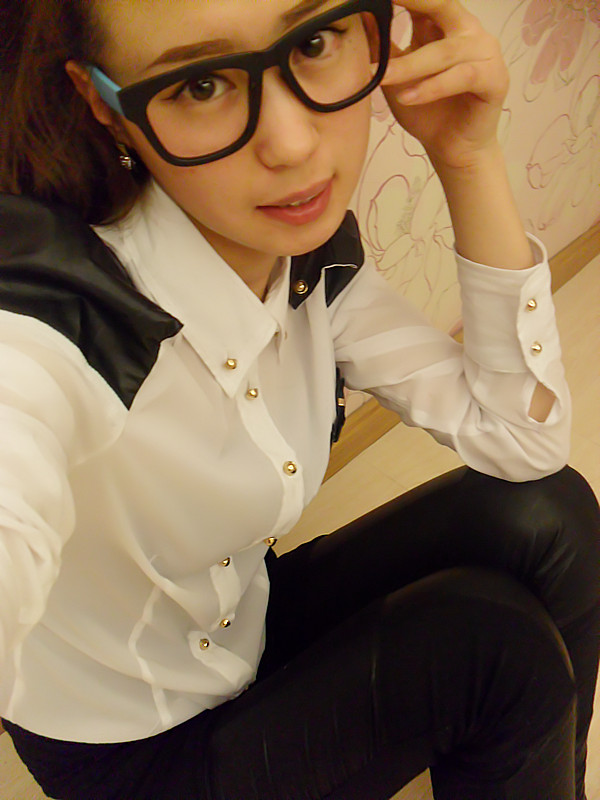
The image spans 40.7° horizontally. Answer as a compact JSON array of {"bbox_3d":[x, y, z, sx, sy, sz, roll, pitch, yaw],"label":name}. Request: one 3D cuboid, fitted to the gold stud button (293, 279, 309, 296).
[{"bbox_3d":[0.001,-0.073,0.527,0.010,0.010,0.006,2,-4,-3],"label":"gold stud button"}]

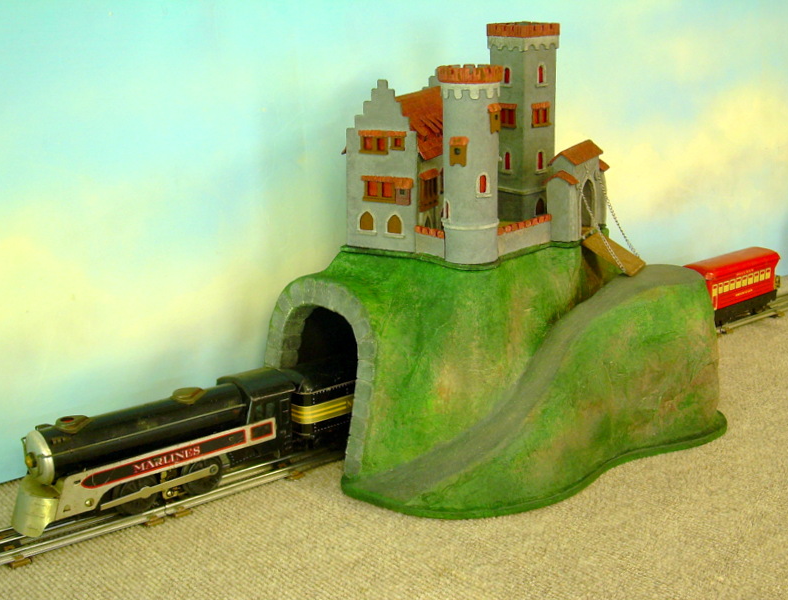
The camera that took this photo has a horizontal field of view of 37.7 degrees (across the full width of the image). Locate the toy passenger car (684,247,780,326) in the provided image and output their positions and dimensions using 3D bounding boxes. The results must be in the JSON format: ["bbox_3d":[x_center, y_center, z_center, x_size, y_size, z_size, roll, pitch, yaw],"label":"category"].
[{"bbox_3d":[0.367,-0.014,1.279,0.146,0.077,0.054,-13,20,-36],"label":"toy passenger car"}]

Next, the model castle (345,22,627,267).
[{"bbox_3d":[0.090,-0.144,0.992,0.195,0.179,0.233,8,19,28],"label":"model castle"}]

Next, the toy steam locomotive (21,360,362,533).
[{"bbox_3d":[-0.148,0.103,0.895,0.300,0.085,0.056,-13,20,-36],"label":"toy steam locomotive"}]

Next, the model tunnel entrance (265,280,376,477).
[{"bbox_3d":[-0.063,0.055,0.953,0.038,0.146,0.160,-13,20,-36],"label":"model tunnel entrance"}]

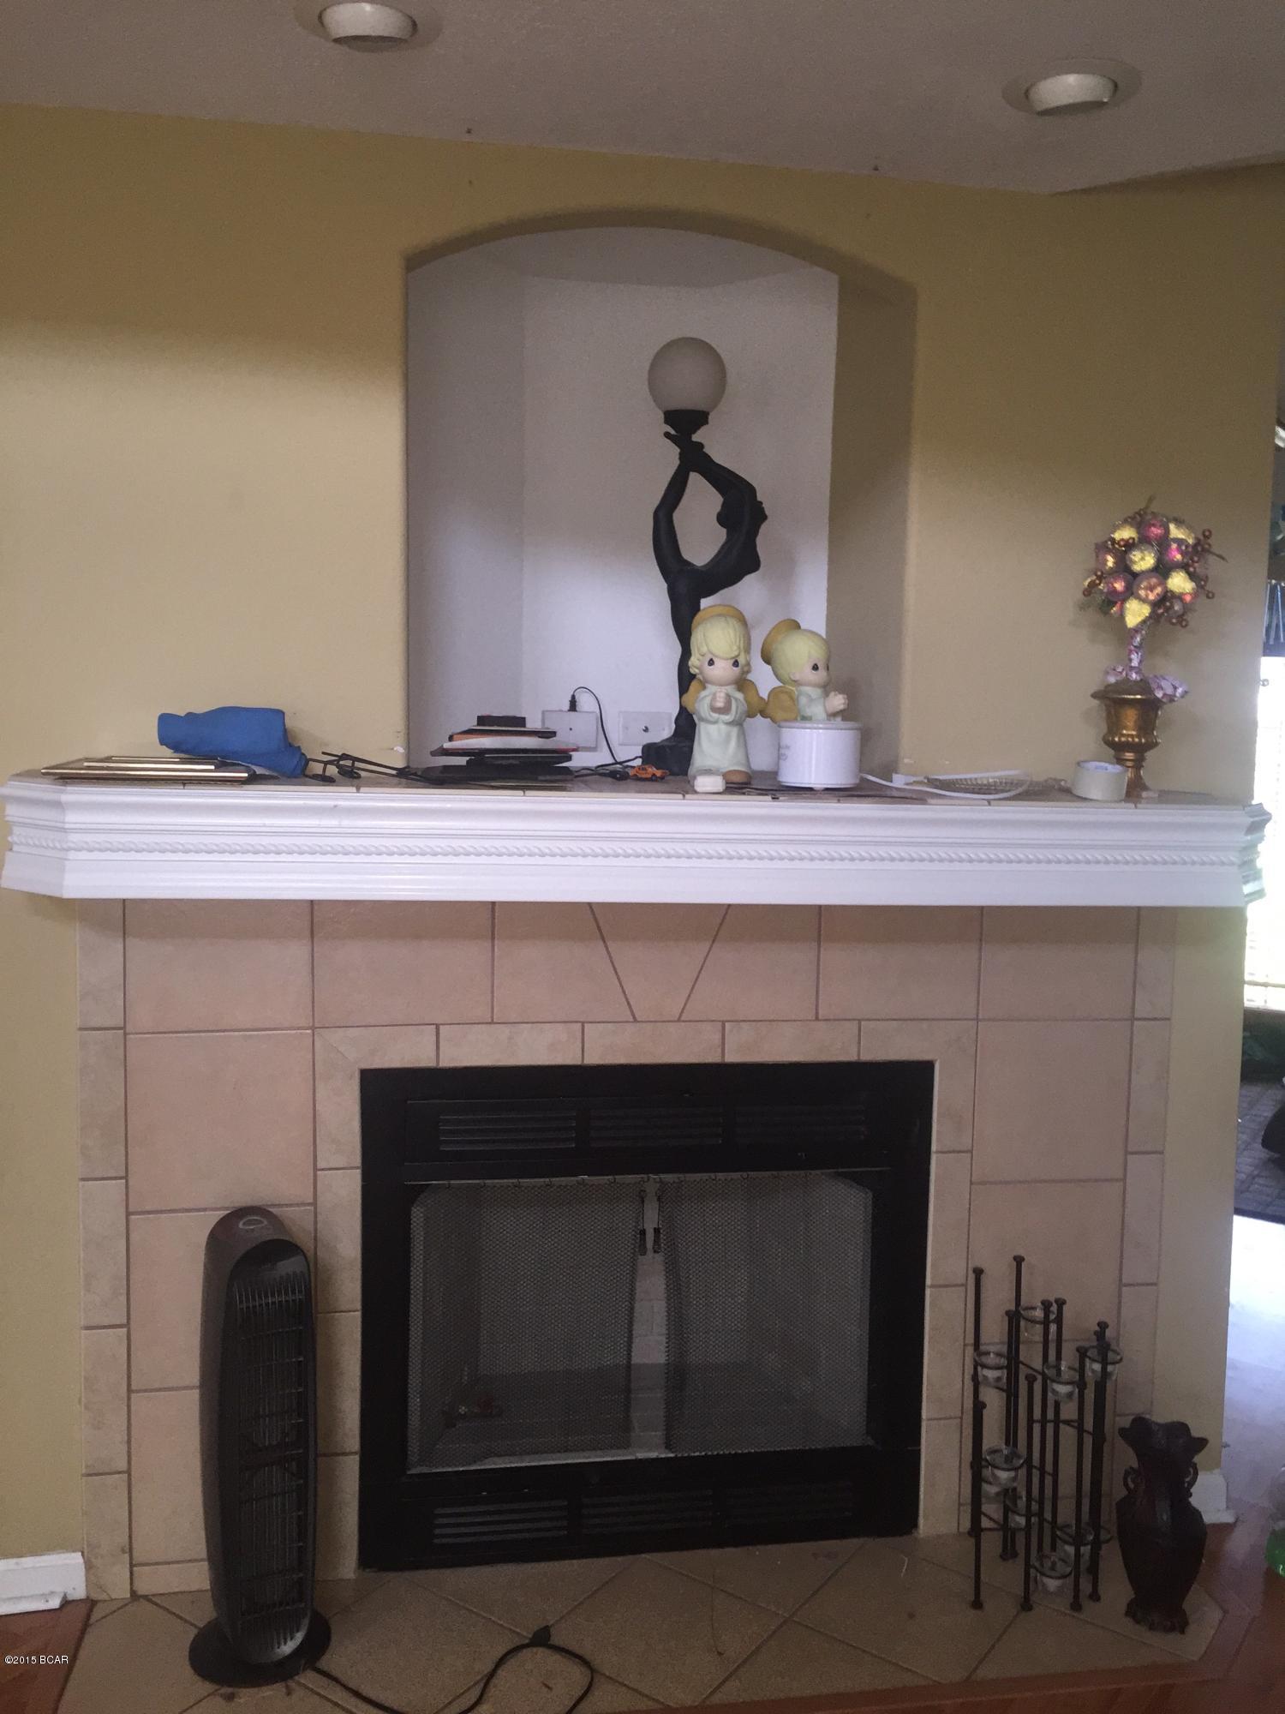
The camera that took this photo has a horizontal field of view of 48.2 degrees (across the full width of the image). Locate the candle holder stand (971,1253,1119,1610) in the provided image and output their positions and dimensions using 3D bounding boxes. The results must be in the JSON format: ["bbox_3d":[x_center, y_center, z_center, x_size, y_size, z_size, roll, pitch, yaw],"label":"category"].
[{"bbox_3d":[0.722,1.014,2.559,0.258,0.565,0.250,2,4,9],"label":"candle holder stand"}]

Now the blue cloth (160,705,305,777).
[{"bbox_3d":[-0.657,-0.185,2.299,0.233,0.111,0.160,0,4,-9],"label":"blue cloth"}]

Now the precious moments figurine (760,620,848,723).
[{"bbox_3d":[0.286,-0.285,2.546,0.150,0.271,0.140,3,5,22],"label":"precious moments figurine"}]

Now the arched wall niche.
[{"bbox_3d":[0.002,-0.641,2.727,0.883,0.959,0.500,0,4,-9],"label":"arched wall niche"}]

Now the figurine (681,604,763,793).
[{"bbox_3d":[0.130,-0.258,2.348,0.138,0.307,0.140,1,4,-6],"label":"figurine"}]

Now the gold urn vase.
[{"bbox_3d":[0.849,-0.205,2.497,0.133,0.206,0.133,0,4,-9],"label":"gold urn vase"}]

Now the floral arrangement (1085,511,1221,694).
[{"bbox_3d":[0.879,-0.442,2.483,0.230,0.327,0.215,0,4,-9],"label":"floral arrangement"}]

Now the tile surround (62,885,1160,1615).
[{"bbox_3d":[0.021,0.662,2.569,1.962,1.240,0.050,0,4,-9],"label":"tile surround"}]

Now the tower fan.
[{"bbox_3d":[-0.616,0.923,2.309,0.225,0.736,0.225,-1,5,-24],"label":"tower fan"}]

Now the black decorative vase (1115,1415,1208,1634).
[{"bbox_3d":[0.889,1.128,2.449,0.155,0.360,0.152,0,4,-9],"label":"black decorative vase"}]

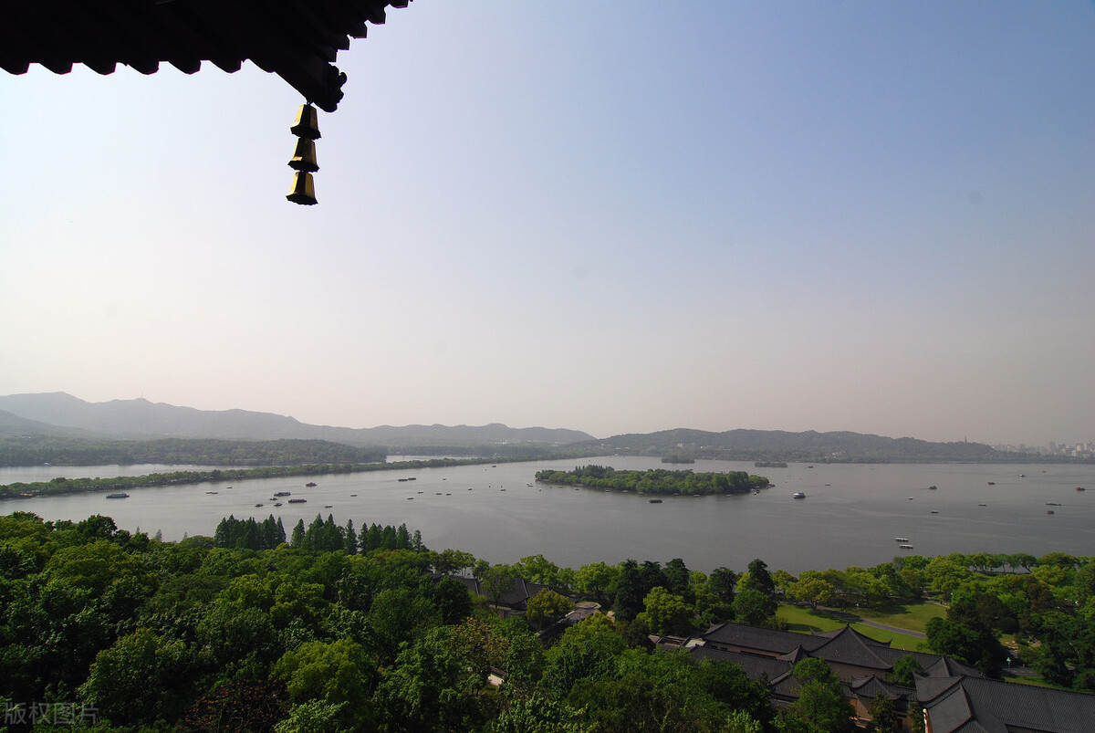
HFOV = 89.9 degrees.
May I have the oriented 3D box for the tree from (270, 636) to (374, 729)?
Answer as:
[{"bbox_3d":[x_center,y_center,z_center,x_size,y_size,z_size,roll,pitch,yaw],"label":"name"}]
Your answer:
[{"bbox_3d":[-32.630,46.260,79.980,14.480,12.630,14.480,0,-9,0],"label":"tree"}]

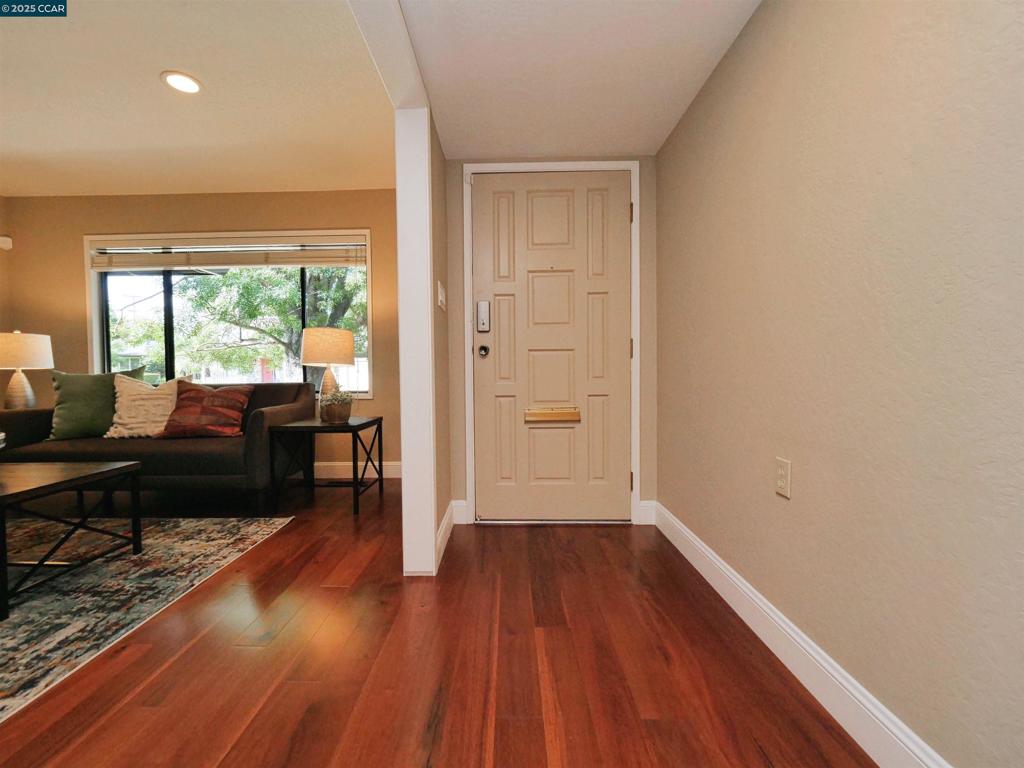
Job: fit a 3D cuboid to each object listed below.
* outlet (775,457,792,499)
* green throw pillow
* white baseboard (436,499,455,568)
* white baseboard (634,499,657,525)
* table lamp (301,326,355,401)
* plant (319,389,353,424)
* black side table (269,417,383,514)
[{"bbox_3d":[0.842,0.293,1.288,0.008,0.115,0.071,-1,2,0],"label":"outlet"},{"bbox_3d":[-3.046,0.138,3.056,0.542,0.501,0.161,-1,-13,-27],"label":"green throw pillow"},{"bbox_3d":[-0.348,0.771,2.158,0.018,0.139,0.552,-1,2,0],"label":"white baseboard"},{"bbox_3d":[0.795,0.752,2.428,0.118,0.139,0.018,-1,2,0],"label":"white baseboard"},{"bbox_3d":[-1.304,-0.064,2.945,0.358,0.652,0.358,-1,2,0],"label":"table lamp"},{"bbox_3d":[-1.186,0.146,2.790,0.217,0.239,0.215,-1,2,0],"label":"plant"},{"bbox_3d":[-1.246,0.545,2.843,0.562,0.568,0.476,-1,2,0],"label":"black side table"}]

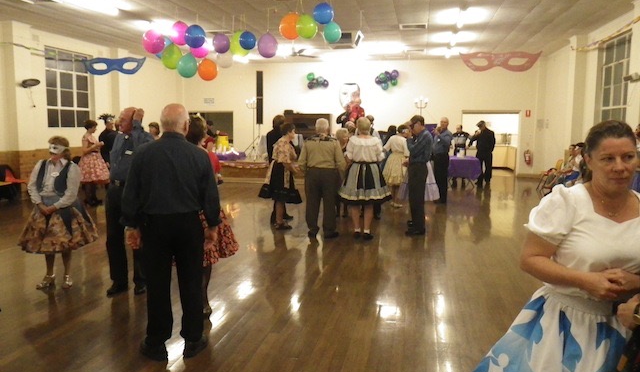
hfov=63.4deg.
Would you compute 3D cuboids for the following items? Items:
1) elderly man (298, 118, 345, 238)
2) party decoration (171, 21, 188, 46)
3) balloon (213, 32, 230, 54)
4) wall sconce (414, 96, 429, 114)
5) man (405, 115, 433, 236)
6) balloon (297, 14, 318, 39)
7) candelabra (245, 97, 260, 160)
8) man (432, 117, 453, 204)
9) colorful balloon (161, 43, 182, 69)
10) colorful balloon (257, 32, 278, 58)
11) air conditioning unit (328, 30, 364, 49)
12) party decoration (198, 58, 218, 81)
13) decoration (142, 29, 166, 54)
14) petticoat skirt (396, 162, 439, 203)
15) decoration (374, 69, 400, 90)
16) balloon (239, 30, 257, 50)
[{"bbox_3d":[0.045,-0.117,7.518,0.660,1.710,0.420,1,6,5],"label":"elderly man"},{"bbox_3d":[-2.014,-2.209,7.500,0.290,0.362,0.290,2,7,11],"label":"party decoration"},{"bbox_3d":[-1.461,-2.119,7.700,0.260,0.320,0.260,2,7,11],"label":"balloon"},{"bbox_3d":[2.843,-2.255,14.500,0.390,0.500,0.340,2,7,11],"label":"wall sconce"},{"bbox_3d":[1.458,-0.177,7.663,0.420,1.720,0.470,0,7,0],"label":"man"},{"bbox_3d":[-0.174,-2.214,7.200,0.292,0.348,0.292,0,7,0],"label":"balloon"},{"bbox_3d":[-1.857,-1.596,14.500,0.450,1.770,0.420,0,7,-7],"label":"candelabra"},{"bbox_3d":[2.577,-0.538,10.833,0.400,1.770,0.480,-3,8,-30],"label":"man"},{"bbox_3d":[-2.365,-2.084,8.300,0.325,0.410,0.325,2,6,11],"label":"colorful balloon"},{"bbox_3d":[-0.827,-2.233,8.200,0.320,0.405,0.320,1,6,0],"label":"colorful balloon"},{"bbox_3d":[0.498,-3.261,11.696,0.860,0.310,0.850,2,7,11],"label":"air conditioning unit"},{"bbox_3d":[-1.655,-1.733,7.700,0.300,0.330,0.300,-1,7,-12],"label":"party decoration"},{"bbox_3d":[-2.307,-2.003,7.200,0.317,0.348,0.317,2,7,11],"label":"decoration"},{"bbox_3d":[2.063,-0.105,10.900,0.860,0.860,0.820,3,7,18],"label":"petticoat skirt"},{"bbox_3d":[2.103,-3.302,16.126,0.770,0.660,0.420,2,7,11],"label":"decoration"},{"bbox_3d":[-1.188,-2.412,8.600,0.285,0.325,0.285,0,7,-8],"label":"balloon"}]

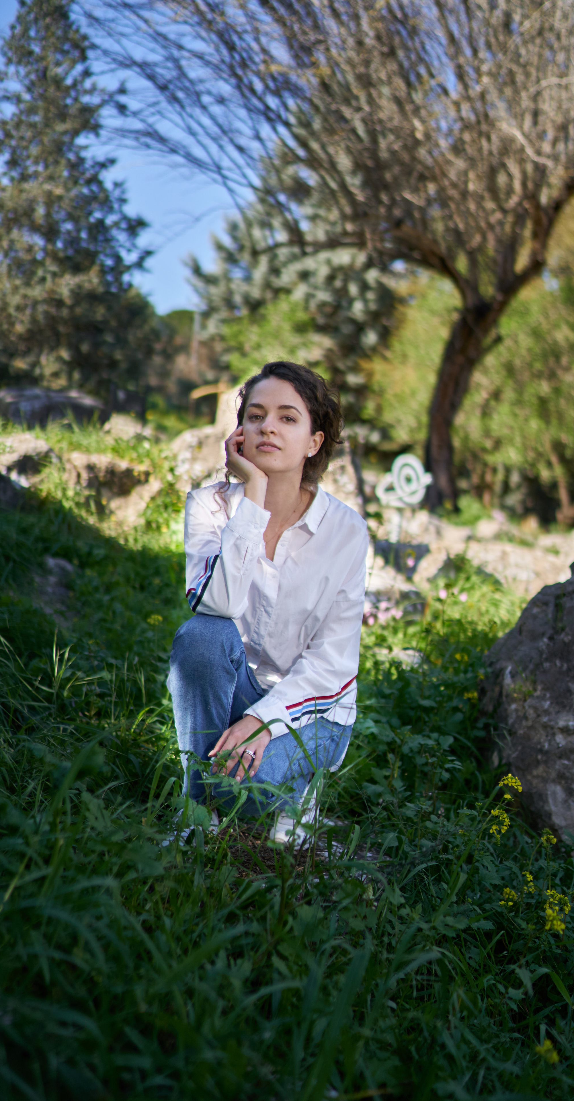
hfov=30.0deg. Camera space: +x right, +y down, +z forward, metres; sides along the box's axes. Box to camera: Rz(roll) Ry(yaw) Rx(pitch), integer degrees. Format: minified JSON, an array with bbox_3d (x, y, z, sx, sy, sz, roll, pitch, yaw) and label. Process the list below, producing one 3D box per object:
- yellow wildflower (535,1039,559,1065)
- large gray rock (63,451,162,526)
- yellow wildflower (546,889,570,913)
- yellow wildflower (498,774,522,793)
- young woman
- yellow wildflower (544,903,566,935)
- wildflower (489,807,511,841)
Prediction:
[{"bbox_3d":[0.341,0.655,1.400,0.033,0.034,0.031,0,5,0],"label":"yellow wildflower"},{"bbox_3d":[-0.859,-0.300,5.300,0.490,0.400,0.420,0,5,0],"label":"large gray rock"},{"bbox_3d":[0.487,0.629,1.920,0.045,0.046,0.043,0,5,0],"label":"yellow wildflower"},{"bbox_3d":[0.449,0.467,2.150,0.048,0.038,0.046,0,5,0],"label":"yellow wildflower"},{"bbox_3d":[-0.042,0.108,2.270,0.460,1.030,0.600,1,5,15],"label":"young woman"},{"bbox_3d":[0.433,0.596,1.730,0.035,0.050,0.033,0,5,0],"label":"yellow wildflower"},{"bbox_3d":[0.422,0.542,2.120,0.043,0.067,0.041,0,5,0],"label":"wildflower"}]

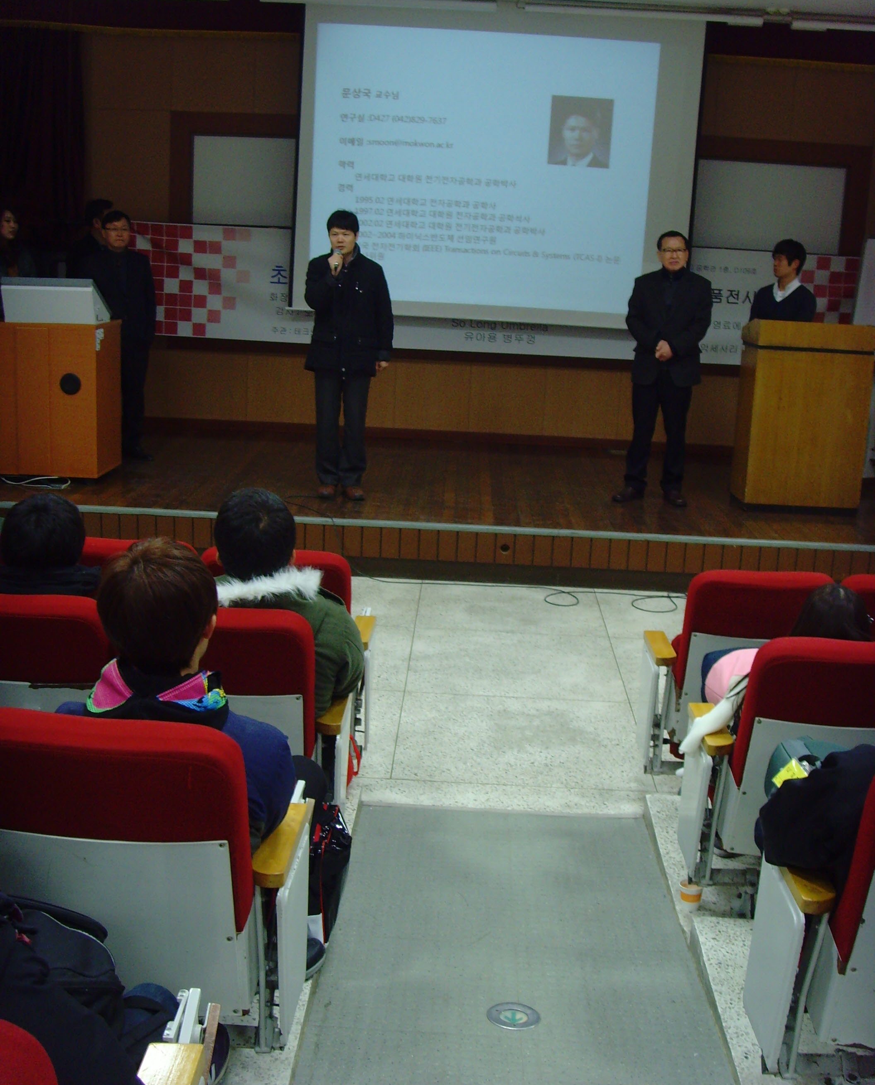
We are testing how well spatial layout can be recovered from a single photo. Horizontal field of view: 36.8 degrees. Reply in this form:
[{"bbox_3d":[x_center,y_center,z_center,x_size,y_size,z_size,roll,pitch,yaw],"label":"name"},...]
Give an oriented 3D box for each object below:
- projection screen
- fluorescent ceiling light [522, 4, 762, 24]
[{"bbox_3d":[0.430,-2.756,9.564,2.920,2.280,0.060,3,13,1],"label":"projection screen"},{"bbox_3d":[1.059,-2.741,6.803,1.250,0.080,0.100,3,13,1],"label":"fluorescent ceiling light"}]

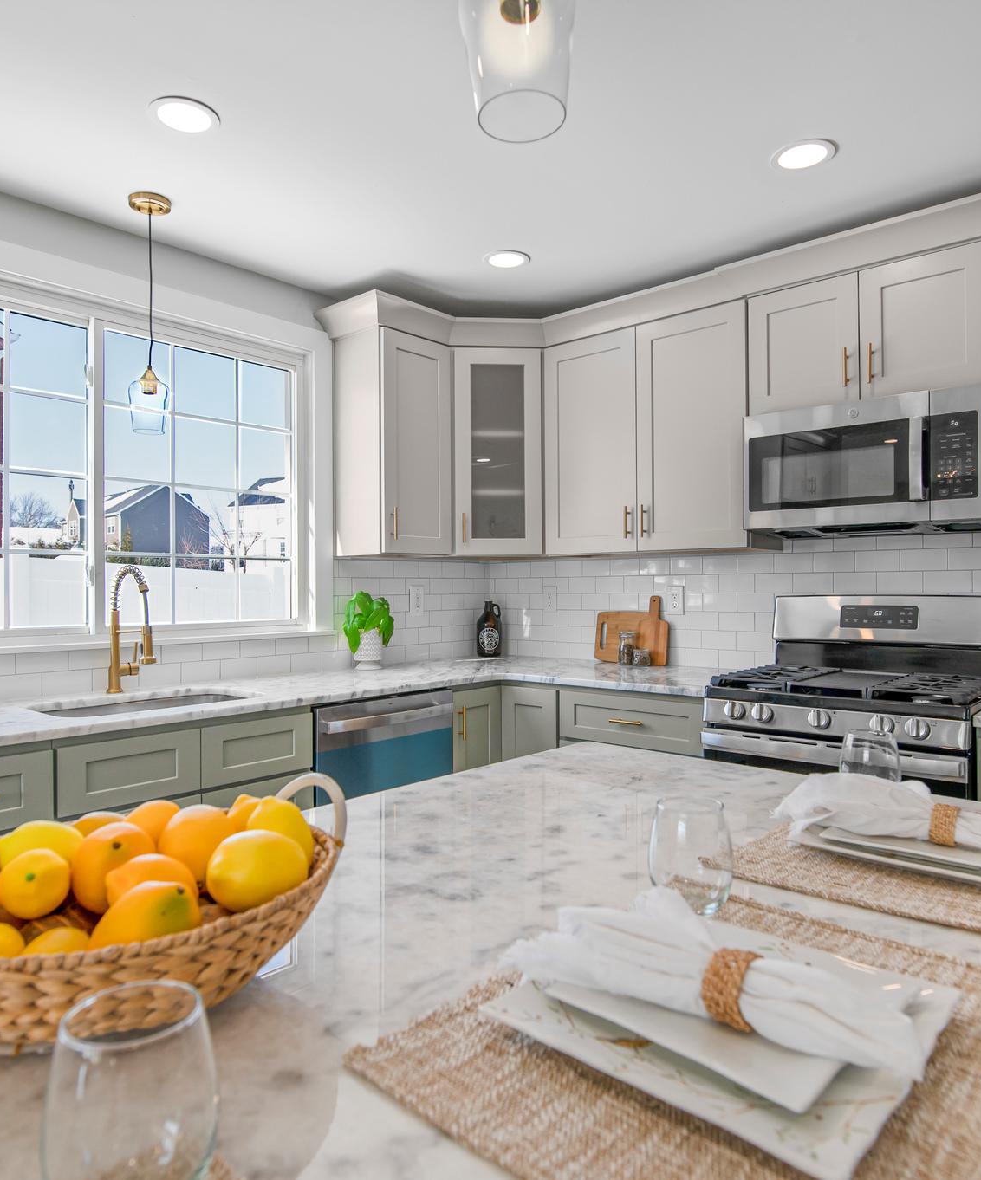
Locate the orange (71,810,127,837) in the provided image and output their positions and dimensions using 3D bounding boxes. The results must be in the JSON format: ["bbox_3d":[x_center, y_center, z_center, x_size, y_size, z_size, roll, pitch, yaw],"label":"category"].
[{"bbox_3d":[-0.373,0.249,0.760,0.070,0.069,0.070,0,0,42],"label":"orange"}]

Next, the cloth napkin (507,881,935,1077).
[{"bbox_3d":[0.176,0.277,0.552,0.285,0.066,0.175,0,0,39],"label":"cloth napkin"}]

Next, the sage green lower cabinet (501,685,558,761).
[{"bbox_3d":[0.333,0.803,3.242,0.280,0.870,0.580,0,0,39],"label":"sage green lower cabinet"}]

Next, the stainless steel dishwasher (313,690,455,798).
[{"bbox_3d":[-0.578,0.815,2.927,0.640,0.880,0.605,0,0,41],"label":"stainless steel dishwasher"}]

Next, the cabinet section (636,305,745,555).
[{"bbox_3d":[0.866,-0.605,3.143,0.451,0.909,0.315,0,-1,40],"label":"cabinet section"}]

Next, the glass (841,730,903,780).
[{"bbox_3d":[0.578,0.276,1.200,0.089,0.109,0.089,0,0,39],"label":"glass"}]

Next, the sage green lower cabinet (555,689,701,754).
[{"bbox_3d":[0.698,0.805,3.068,0.605,0.890,0.630,0,0,41],"label":"sage green lower cabinet"}]

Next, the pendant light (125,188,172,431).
[{"bbox_3d":[-1.039,-0.839,2.410,0.122,0.715,0.122,0,0,43],"label":"pendant light"}]

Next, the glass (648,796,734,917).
[{"bbox_3d":[0.209,0.277,0.820,0.089,0.109,0.089,0,0,0],"label":"glass"}]

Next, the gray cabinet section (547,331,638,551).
[{"bbox_3d":[0.520,-0.602,3.433,0.443,0.909,0.315,0,-1,40],"label":"gray cabinet section"}]

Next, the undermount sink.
[{"bbox_3d":[-1.046,0.455,2.421,0.440,0.210,0.670,0,0,43],"label":"undermount sink"}]

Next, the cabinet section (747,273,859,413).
[{"bbox_3d":[1.187,-0.839,2.877,0.379,0.445,0.315,0,-1,40],"label":"cabinet section"}]

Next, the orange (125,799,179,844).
[{"bbox_3d":[-0.320,0.234,0.760,0.066,0.064,0.066,0,0,-23],"label":"orange"}]

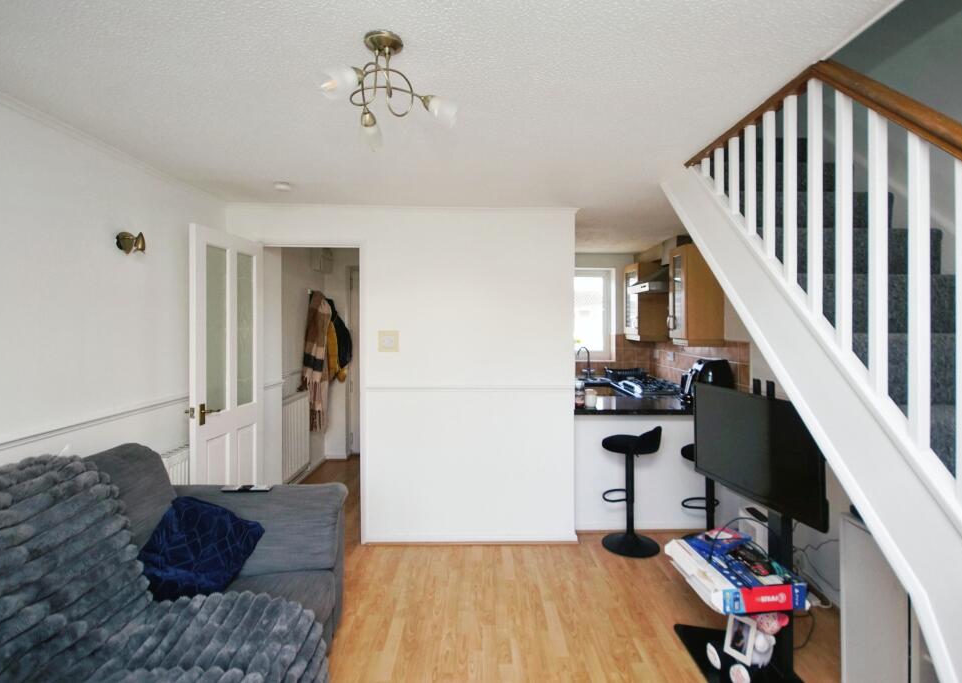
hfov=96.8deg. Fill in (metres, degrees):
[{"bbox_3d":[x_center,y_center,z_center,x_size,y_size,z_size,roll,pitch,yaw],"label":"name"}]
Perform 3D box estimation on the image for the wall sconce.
[{"bbox_3d":[-1.684,-0.476,2.050,0.095,0.105,0.120,0,1,-1],"label":"wall sconce"}]

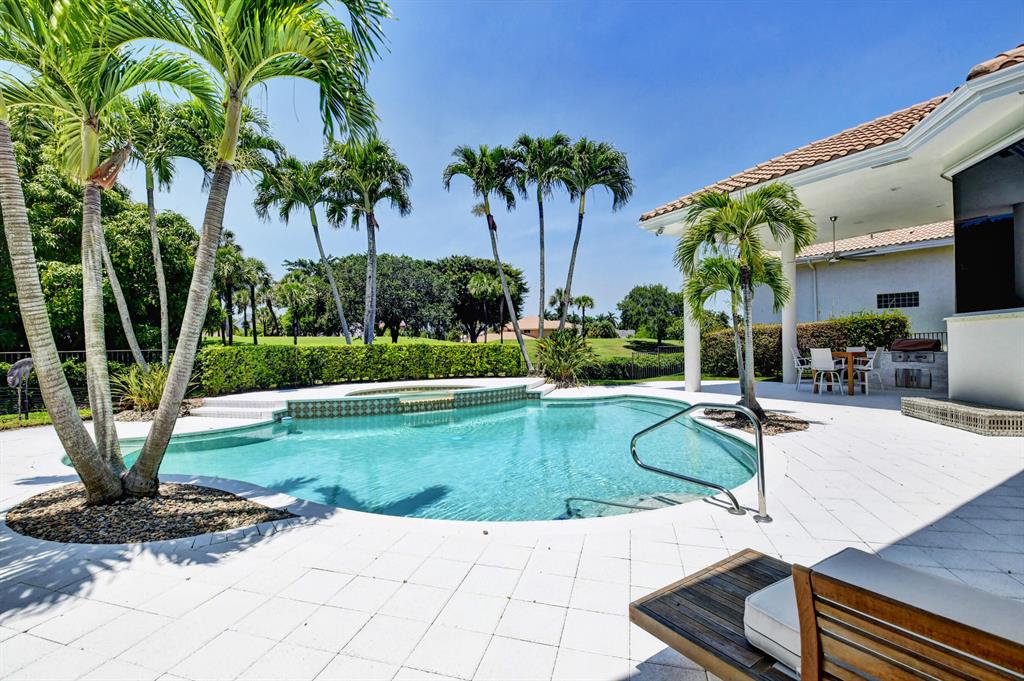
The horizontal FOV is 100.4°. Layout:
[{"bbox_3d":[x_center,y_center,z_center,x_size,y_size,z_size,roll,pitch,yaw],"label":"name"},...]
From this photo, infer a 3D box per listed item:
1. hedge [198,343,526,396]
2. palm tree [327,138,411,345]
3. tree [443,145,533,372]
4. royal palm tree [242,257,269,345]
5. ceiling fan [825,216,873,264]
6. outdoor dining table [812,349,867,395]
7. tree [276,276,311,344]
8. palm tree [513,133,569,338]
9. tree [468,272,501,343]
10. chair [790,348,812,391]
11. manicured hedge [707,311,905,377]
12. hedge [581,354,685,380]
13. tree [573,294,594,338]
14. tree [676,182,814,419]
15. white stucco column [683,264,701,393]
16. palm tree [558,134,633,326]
[{"bbox_3d":[-3.221,0.661,11.363,8.100,1.100,0.800,0,0,-36],"label":"hedge"},{"bbox_3d":[-4.164,-2.282,12.326,2.424,7.154,2.424,-1,-1,0],"label":"palm tree"},{"bbox_3d":[-0.832,-2.752,14.717,3.000,7.950,2.900,0,0,0],"label":"tree"},{"bbox_3d":[-24.068,-3.725,40.000,2.400,8.300,2.400,0,0,0],"label":"royal palm tree"},{"bbox_3d":[7.240,-2.257,9.624,1.550,1.064,1.550,-1,-1,0],"label":"ceiling fan"},{"bbox_3d":[7.848,0.776,10.211,0.900,0.950,0.900,0,-1,-34],"label":"outdoor dining table"},{"bbox_3d":[-19.416,-2.724,38.034,3.209,6.340,3.209,-1,-1,0],"label":"tree"},{"bbox_3d":[1.027,-2.978,14.918,2.300,8.400,2.300,0,0,0],"label":"palm tree"},{"bbox_3d":[-2.742,-3.208,42.037,3.153,7.007,3.153,-1,-1,0],"label":"tree"},{"bbox_3d":[7.919,0.790,11.452,0.560,1.120,0.600,0,0,-40],"label":"chair"},{"bbox_3d":[9.929,0.355,15.464,1.000,2.020,6.400,0,0,-29],"label":"manicured hedge"},{"bbox_3d":[4.924,1.032,16.812,6.080,0.850,0.900,0,-1,-36],"label":"hedge"},{"bbox_3d":[9.361,-3.156,56.036,3.153,5.787,3.153,-1,-1,0],"label":"tree"},{"bbox_3d":[4.243,-0.712,7.759,2.350,4.100,2.300,0,0,0],"label":"tree"},{"bbox_3d":[4.859,-0.697,11.459,0.390,4.100,0.390,0,0,-29],"label":"white stucco column"},{"bbox_3d":[2.547,-2.665,13.829,2.655,7.816,2.500,-1,-1,0],"label":"palm tree"}]

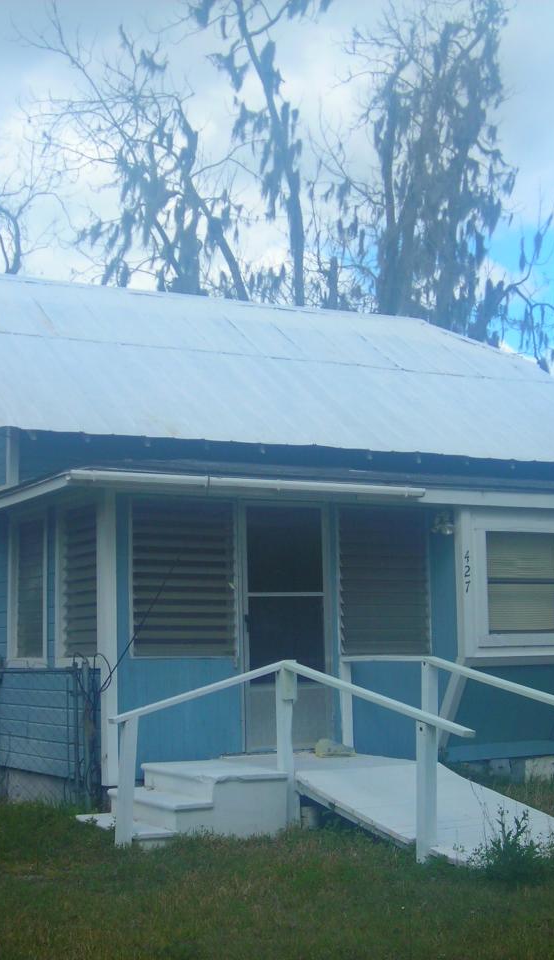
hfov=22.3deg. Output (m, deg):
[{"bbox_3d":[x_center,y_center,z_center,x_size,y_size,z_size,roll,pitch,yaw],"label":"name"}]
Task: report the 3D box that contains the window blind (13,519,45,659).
[{"bbox_3d":[-2.191,0.968,12.526,0.073,1.243,0.780,3,-8,-29],"label":"window blind"}]

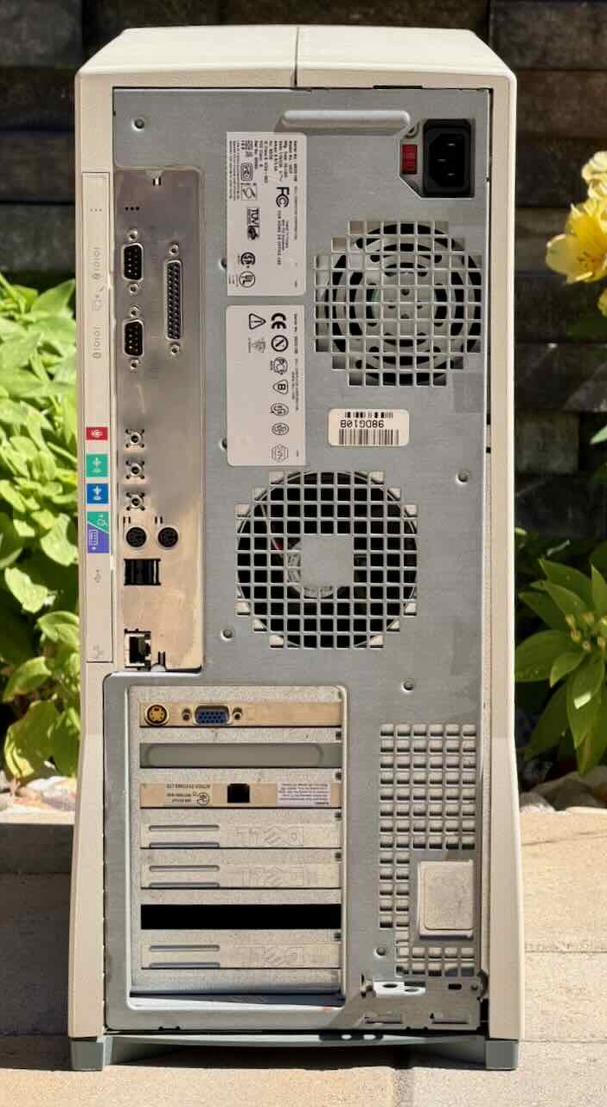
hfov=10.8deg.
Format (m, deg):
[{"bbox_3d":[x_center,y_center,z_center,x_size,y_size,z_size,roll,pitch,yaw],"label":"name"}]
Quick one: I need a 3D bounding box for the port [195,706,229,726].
[{"bbox_3d":[-0.044,0.079,1.550,0.016,0.010,0.008,0,11,-1],"label":"port"}]

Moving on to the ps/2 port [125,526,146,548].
[{"bbox_3d":[-0.080,-0.008,1.532,0.009,0.011,0.008,0,11,-1],"label":"ps/2 port"}]

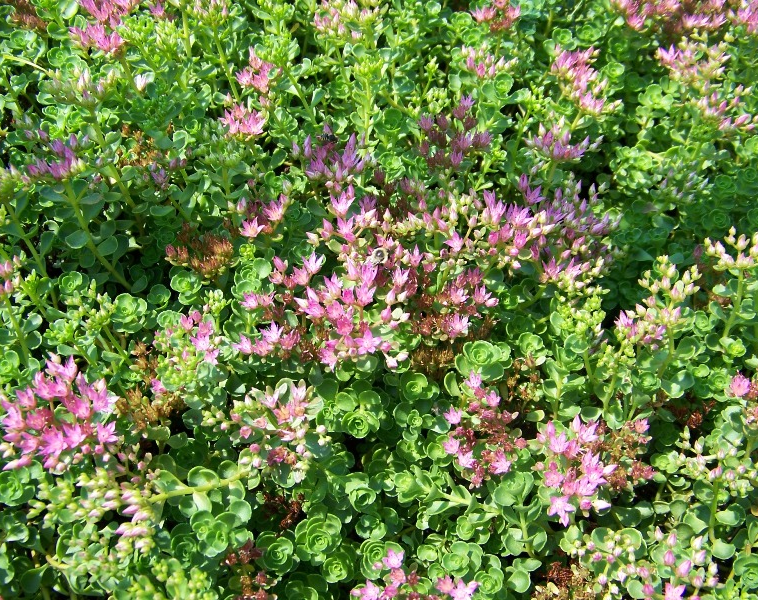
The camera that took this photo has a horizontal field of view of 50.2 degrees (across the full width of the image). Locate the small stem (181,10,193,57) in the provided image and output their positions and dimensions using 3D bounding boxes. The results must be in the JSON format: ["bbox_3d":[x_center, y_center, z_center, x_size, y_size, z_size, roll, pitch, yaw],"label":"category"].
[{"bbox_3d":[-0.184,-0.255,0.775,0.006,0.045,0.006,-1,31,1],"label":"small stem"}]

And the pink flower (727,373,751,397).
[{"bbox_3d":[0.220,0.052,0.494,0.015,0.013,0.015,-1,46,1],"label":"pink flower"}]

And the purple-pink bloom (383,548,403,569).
[{"bbox_3d":[0.008,0.149,0.465,0.012,0.009,0.012,-3,51,0],"label":"purple-pink bloom"}]

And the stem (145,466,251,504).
[{"bbox_3d":[-0.108,0.112,0.490,0.062,0.006,0.006,-14,81,-14],"label":"stem"}]

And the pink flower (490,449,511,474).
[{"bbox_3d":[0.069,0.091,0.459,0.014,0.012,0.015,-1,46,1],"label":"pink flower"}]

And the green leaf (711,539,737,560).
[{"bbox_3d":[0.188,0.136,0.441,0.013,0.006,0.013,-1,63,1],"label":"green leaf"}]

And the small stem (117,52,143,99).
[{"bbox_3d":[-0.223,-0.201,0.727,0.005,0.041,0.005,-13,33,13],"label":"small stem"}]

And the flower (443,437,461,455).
[{"bbox_3d":[0.046,0.091,0.505,0.011,0.009,0.010,-3,51,0],"label":"flower"}]

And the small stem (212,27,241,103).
[{"bbox_3d":[-0.138,-0.215,0.741,0.005,0.072,0.005,-18,39,-5],"label":"small stem"}]

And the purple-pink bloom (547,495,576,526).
[{"bbox_3d":[0.107,0.123,0.475,0.017,0.011,0.016,-3,51,0],"label":"purple-pink bloom"}]

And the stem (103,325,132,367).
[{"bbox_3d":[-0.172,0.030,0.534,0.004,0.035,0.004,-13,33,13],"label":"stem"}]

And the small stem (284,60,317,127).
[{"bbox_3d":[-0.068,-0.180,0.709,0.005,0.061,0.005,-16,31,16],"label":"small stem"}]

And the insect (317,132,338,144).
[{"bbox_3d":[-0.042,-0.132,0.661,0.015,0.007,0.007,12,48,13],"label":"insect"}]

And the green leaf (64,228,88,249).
[{"bbox_3d":[-0.232,-0.046,0.620,0.018,0.006,0.013,-15,62,-12],"label":"green leaf"}]

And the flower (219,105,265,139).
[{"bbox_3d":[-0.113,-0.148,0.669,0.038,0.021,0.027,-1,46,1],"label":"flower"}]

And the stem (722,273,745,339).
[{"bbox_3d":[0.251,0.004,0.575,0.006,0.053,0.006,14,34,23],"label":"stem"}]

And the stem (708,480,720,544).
[{"bbox_3d":[0.203,0.128,0.490,0.005,0.046,0.005,4,26,23],"label":"stem"}]

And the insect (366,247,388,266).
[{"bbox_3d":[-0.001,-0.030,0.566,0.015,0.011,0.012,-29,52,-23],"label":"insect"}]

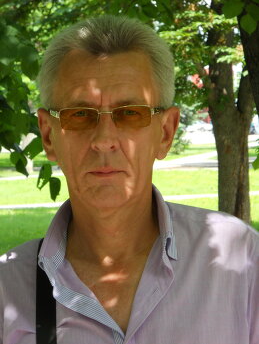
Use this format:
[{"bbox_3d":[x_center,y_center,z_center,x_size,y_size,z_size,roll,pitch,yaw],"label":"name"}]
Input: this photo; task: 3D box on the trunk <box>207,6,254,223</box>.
[{"bbox_3d":[0.905,-0.200,12.000,0.430,2.600,0.360,0,2,3],"label":"trunk"}]

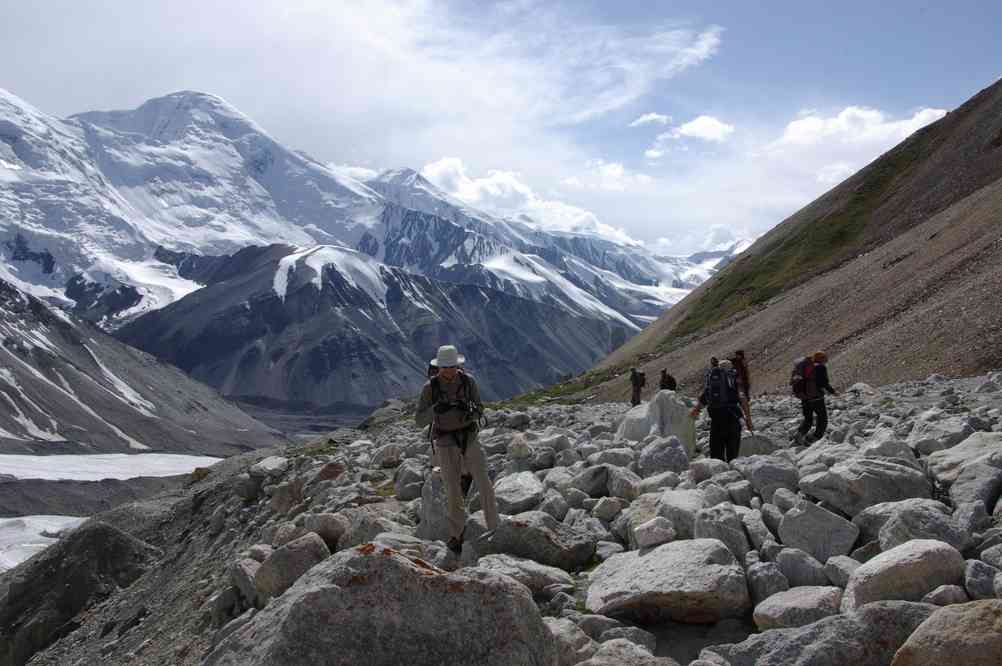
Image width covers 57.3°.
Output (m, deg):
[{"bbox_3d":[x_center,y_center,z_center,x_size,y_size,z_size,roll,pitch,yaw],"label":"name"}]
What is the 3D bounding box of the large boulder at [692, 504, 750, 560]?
[{"bbox_3d":[2.019,1.826,8.400,0.540,0.560,0.560,0,-1,0],"label":"large boulder"}]

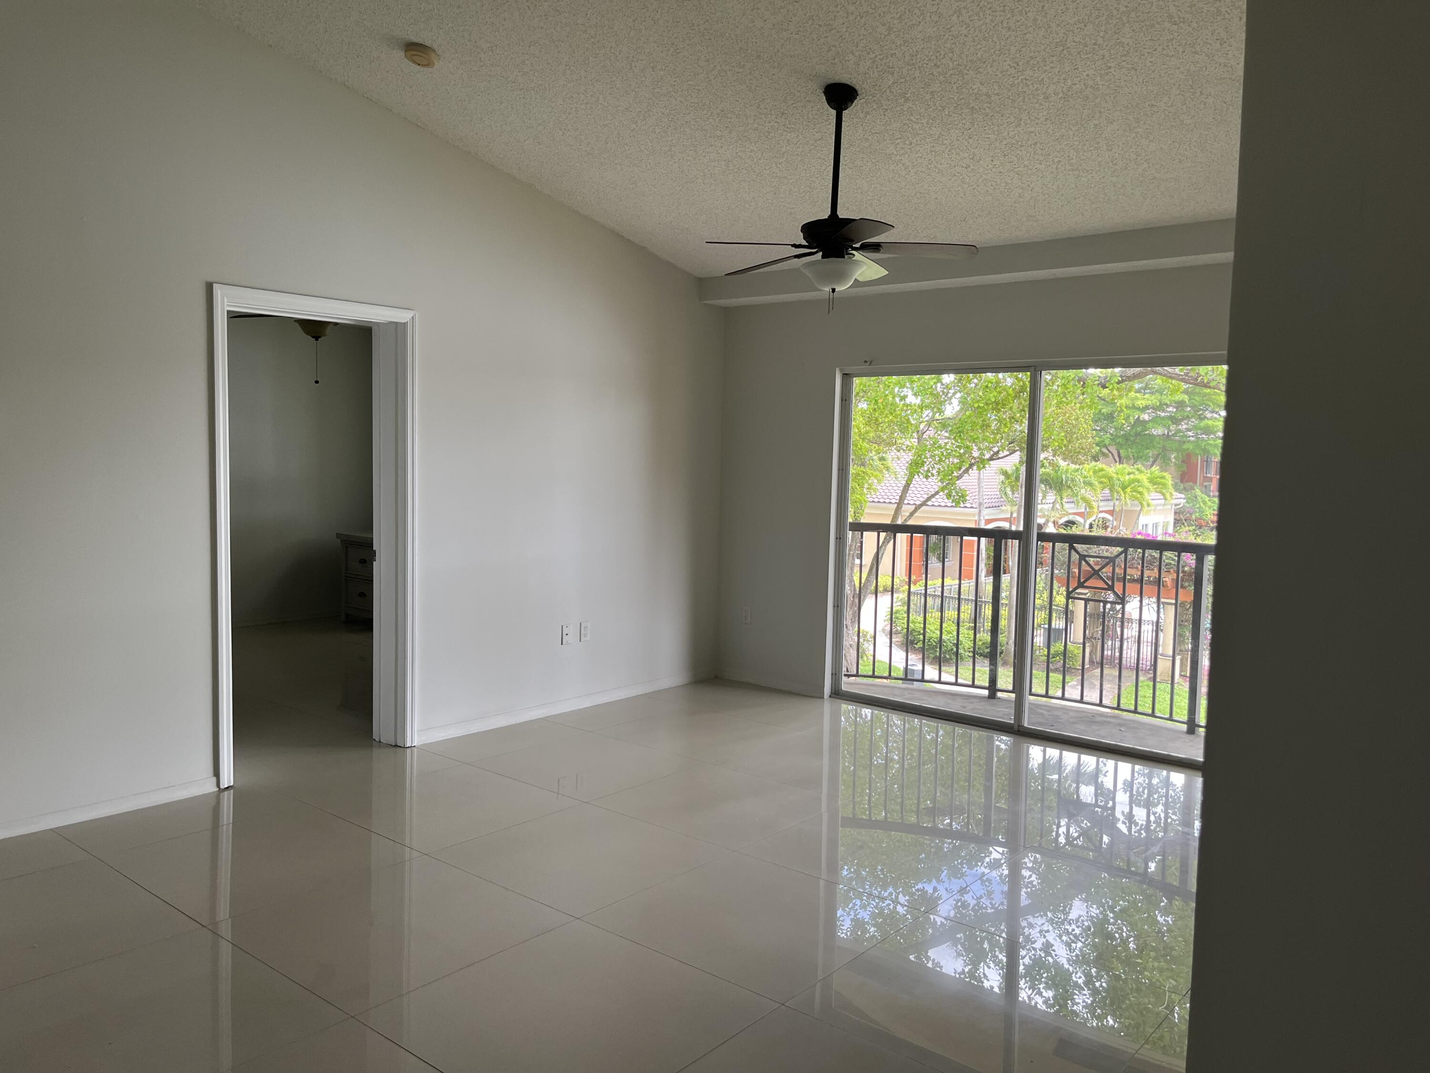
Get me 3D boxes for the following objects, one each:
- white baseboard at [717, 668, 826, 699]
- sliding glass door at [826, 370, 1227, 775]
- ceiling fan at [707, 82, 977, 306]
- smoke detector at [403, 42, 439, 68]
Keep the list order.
[{"bbox_3d":[0.343,0.926,6.821,0.870,0.066,0.014,5,6,39],"label":"white baseboard"},{"bbox_3d":[1.683,0.061,5.784,2.400,2.010,0.130,5,6,39],"label":"sliding glass door"},{"bbox_3d":[0.473,-1.337,4.212,1.120,0.840,1.120,5,6,39],"label":"ceiling fan"},{"bbox_3d":[-1.198,-1.956,4.378,0.134,0.038,0.134,8,-4,1],"label":"smoke detector"}]

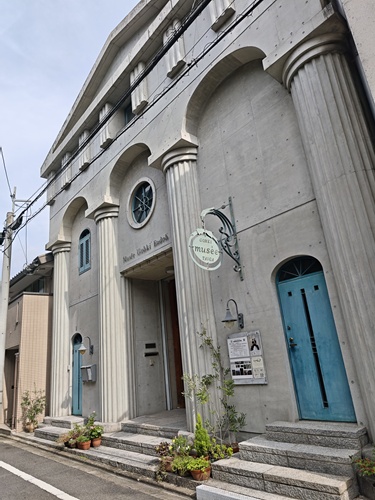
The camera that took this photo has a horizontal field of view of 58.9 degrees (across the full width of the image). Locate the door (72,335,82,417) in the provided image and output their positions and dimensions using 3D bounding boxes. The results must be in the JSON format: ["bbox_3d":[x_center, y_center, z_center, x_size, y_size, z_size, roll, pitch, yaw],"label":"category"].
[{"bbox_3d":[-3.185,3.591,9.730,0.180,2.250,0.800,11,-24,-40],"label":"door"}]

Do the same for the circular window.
[{"bbox_3d":[-1.170,-1.160,8.296,0.140,1.230,1.235,11,-24,-40],"label":"circular window"}]

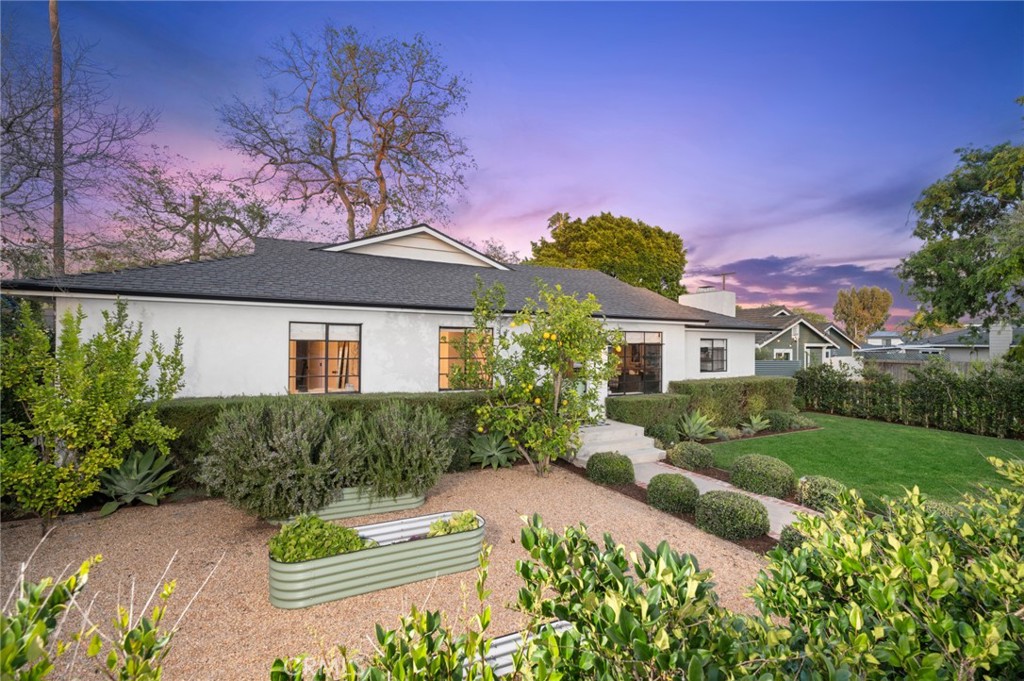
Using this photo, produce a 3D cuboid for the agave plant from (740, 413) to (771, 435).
[{"bbox_3d":[6.748,2.273,12.600,0.760,0.600,0.760,1,-2,-25],"label":"agave plant"}]

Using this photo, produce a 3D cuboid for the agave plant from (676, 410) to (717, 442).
[{"bbox_3d":[4.626,2.144,11.400,0.950,0.760,0.950,1,-2,-25],"label":"agave plant"}]

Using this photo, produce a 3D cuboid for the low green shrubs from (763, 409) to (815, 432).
[{"bbox_3d":[9.261,2.635,15.248,2.100,0.630,0.900,1,-1,-26],"label":"low green shrubs"}]

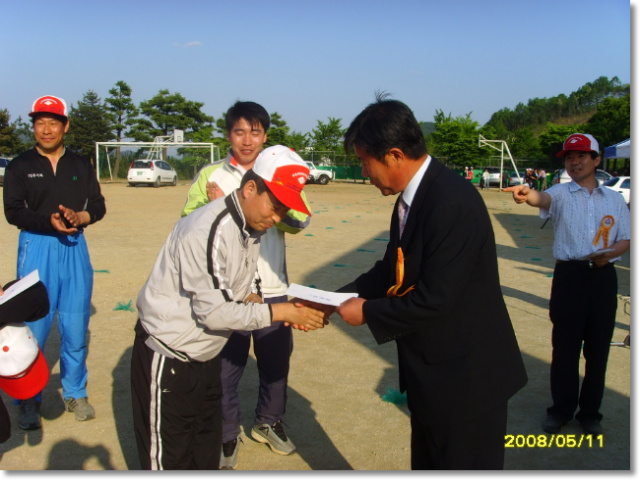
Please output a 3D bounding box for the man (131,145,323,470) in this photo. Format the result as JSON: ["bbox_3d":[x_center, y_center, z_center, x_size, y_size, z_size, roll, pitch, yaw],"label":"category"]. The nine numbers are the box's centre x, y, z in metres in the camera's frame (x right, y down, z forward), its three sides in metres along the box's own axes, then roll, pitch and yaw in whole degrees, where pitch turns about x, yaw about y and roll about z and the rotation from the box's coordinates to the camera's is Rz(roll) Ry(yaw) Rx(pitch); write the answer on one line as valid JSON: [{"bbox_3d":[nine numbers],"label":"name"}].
[{"bbox_3d":[-0.301,0.437,2.328,0.640,1.500,0.520,3,6,18],"label":"man"}]

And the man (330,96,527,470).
[{"bbox_3d":[0.330,0.406,2.152,0.600,1.630,0.520,2,6,7],"label":"man"}]

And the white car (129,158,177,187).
[{"bbox_3d":[-10.071,-4.107,43.836,1.760,1.580,4.350,2,6,6],"label":"white car"}]

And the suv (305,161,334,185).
[{"bbox_3d":[-1.123,-5.110,54.566,4.300,1.830,1.800,1,6,0],"label":"suv"}]

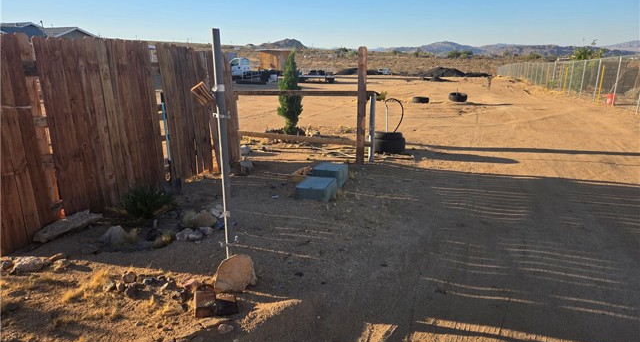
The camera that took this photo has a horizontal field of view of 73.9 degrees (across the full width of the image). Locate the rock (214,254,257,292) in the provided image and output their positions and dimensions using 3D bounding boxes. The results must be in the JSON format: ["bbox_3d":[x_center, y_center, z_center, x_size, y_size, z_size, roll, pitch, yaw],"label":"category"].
[{"bbox_3d":[-0.629,0.741,3.127,0.290,0.260,0.130,-3,15,-9],"label":"rock"}]

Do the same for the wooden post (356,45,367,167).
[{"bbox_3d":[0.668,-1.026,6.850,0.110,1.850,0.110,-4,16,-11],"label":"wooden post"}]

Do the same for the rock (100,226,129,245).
[{"bbox_3d":[-1.943,0.607,4.030,0.250,0.170,0.210,0,15,0],"label":"rock"}]

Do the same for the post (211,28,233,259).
[{"bbox_3d":[-0.777,-0.138,3.358,0.060,1.900,0.060,0,15,0],"label":"post"}]

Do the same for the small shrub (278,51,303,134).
[{"bbox_3d":[-0.709,-1.787,9.870,0.530,1.880,0.530,0,15,0],"label":"small shrub"}]

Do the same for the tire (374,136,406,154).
[{"bbox_3d":[1.265,-0.474,7.850,0.630,0.260,0.630,0,15,0],"label":"tire"}]

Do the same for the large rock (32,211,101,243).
[{"bbox_3d":[-2.518,0.530,4.258,0.220,0.120,0.650,6,16,22],"label":"large rock"}]

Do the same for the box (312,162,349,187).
[{"bbox_3d":[0.155,0.052,5.850,0.400,0.190,0.410,4,16,13],"label":"box"}]

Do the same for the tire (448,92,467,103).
[{"bbox_3d":[5.147,-2.724,15.800,0.680,0.230,0.680,0,15,0],"label":"tire"}]

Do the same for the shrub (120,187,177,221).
[{"bbox_3d":[-1.916,0.357,4.750,0.620,0.370,0.560,0,15,0],"label":"shrub"}]

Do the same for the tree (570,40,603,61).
[{"bbox_3d":[13.085,-5.008,20.803,1.500,2.500,1.500,7,17,26],"label":"tree"}]

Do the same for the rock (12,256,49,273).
[{"bbox_3d":[-2.365,0.747,3.472,0.270,0.100,0.170,-6,16,-19],"label":"rock"}]

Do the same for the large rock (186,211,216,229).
[{"bbox_3d":[-1.216,0.491,4.345,0.280,0.130,0.220,-5,16,-15],"label":"large rock"}]

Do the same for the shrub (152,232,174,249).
[{"bbox_3d":[-1.461,0.654,3.970,0.210,0.140,0.190,0,15,0],"label":"shrub"}]

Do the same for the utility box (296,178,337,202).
[{"bbox_3d":[-0.036,0.223,5.300,0.390,0.150,0.440,4,16,13],"label":"utility box"}]

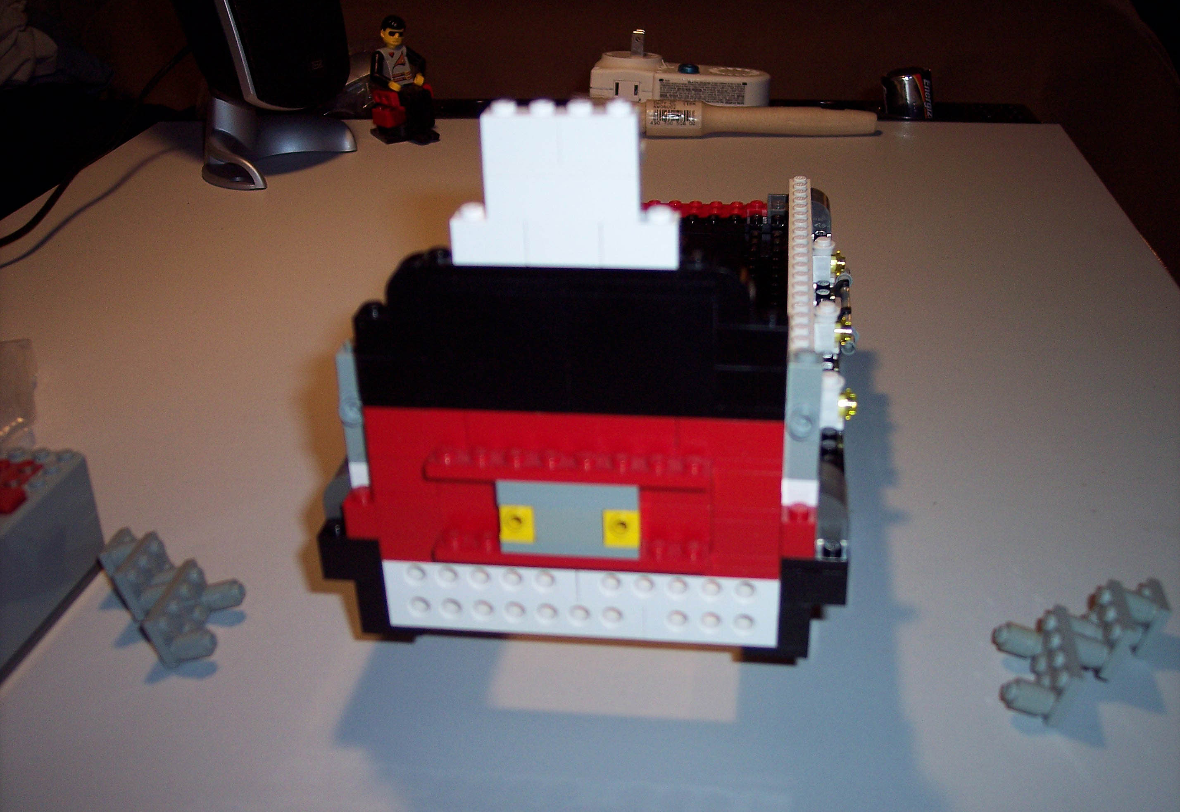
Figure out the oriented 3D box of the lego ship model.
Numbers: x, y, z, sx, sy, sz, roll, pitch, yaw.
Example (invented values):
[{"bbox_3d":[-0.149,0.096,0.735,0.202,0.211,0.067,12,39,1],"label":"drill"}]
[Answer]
[{"bbox_3d":[0.012,-0.045,0.408,0.137,0.155,0.247,2,27,8],"label":"lego ship model"}]

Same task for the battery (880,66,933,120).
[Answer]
[{"bbox_3d":[0.224,-0.203,0.928,0.034,0.061,0.034,-5,26,12],"label":"battery"}]

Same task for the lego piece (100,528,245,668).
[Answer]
[{"bbox_3d":[-0.122,0.052,0.374,0.047,0.022,0.047,2,27,8],"label":"lego piece"}]

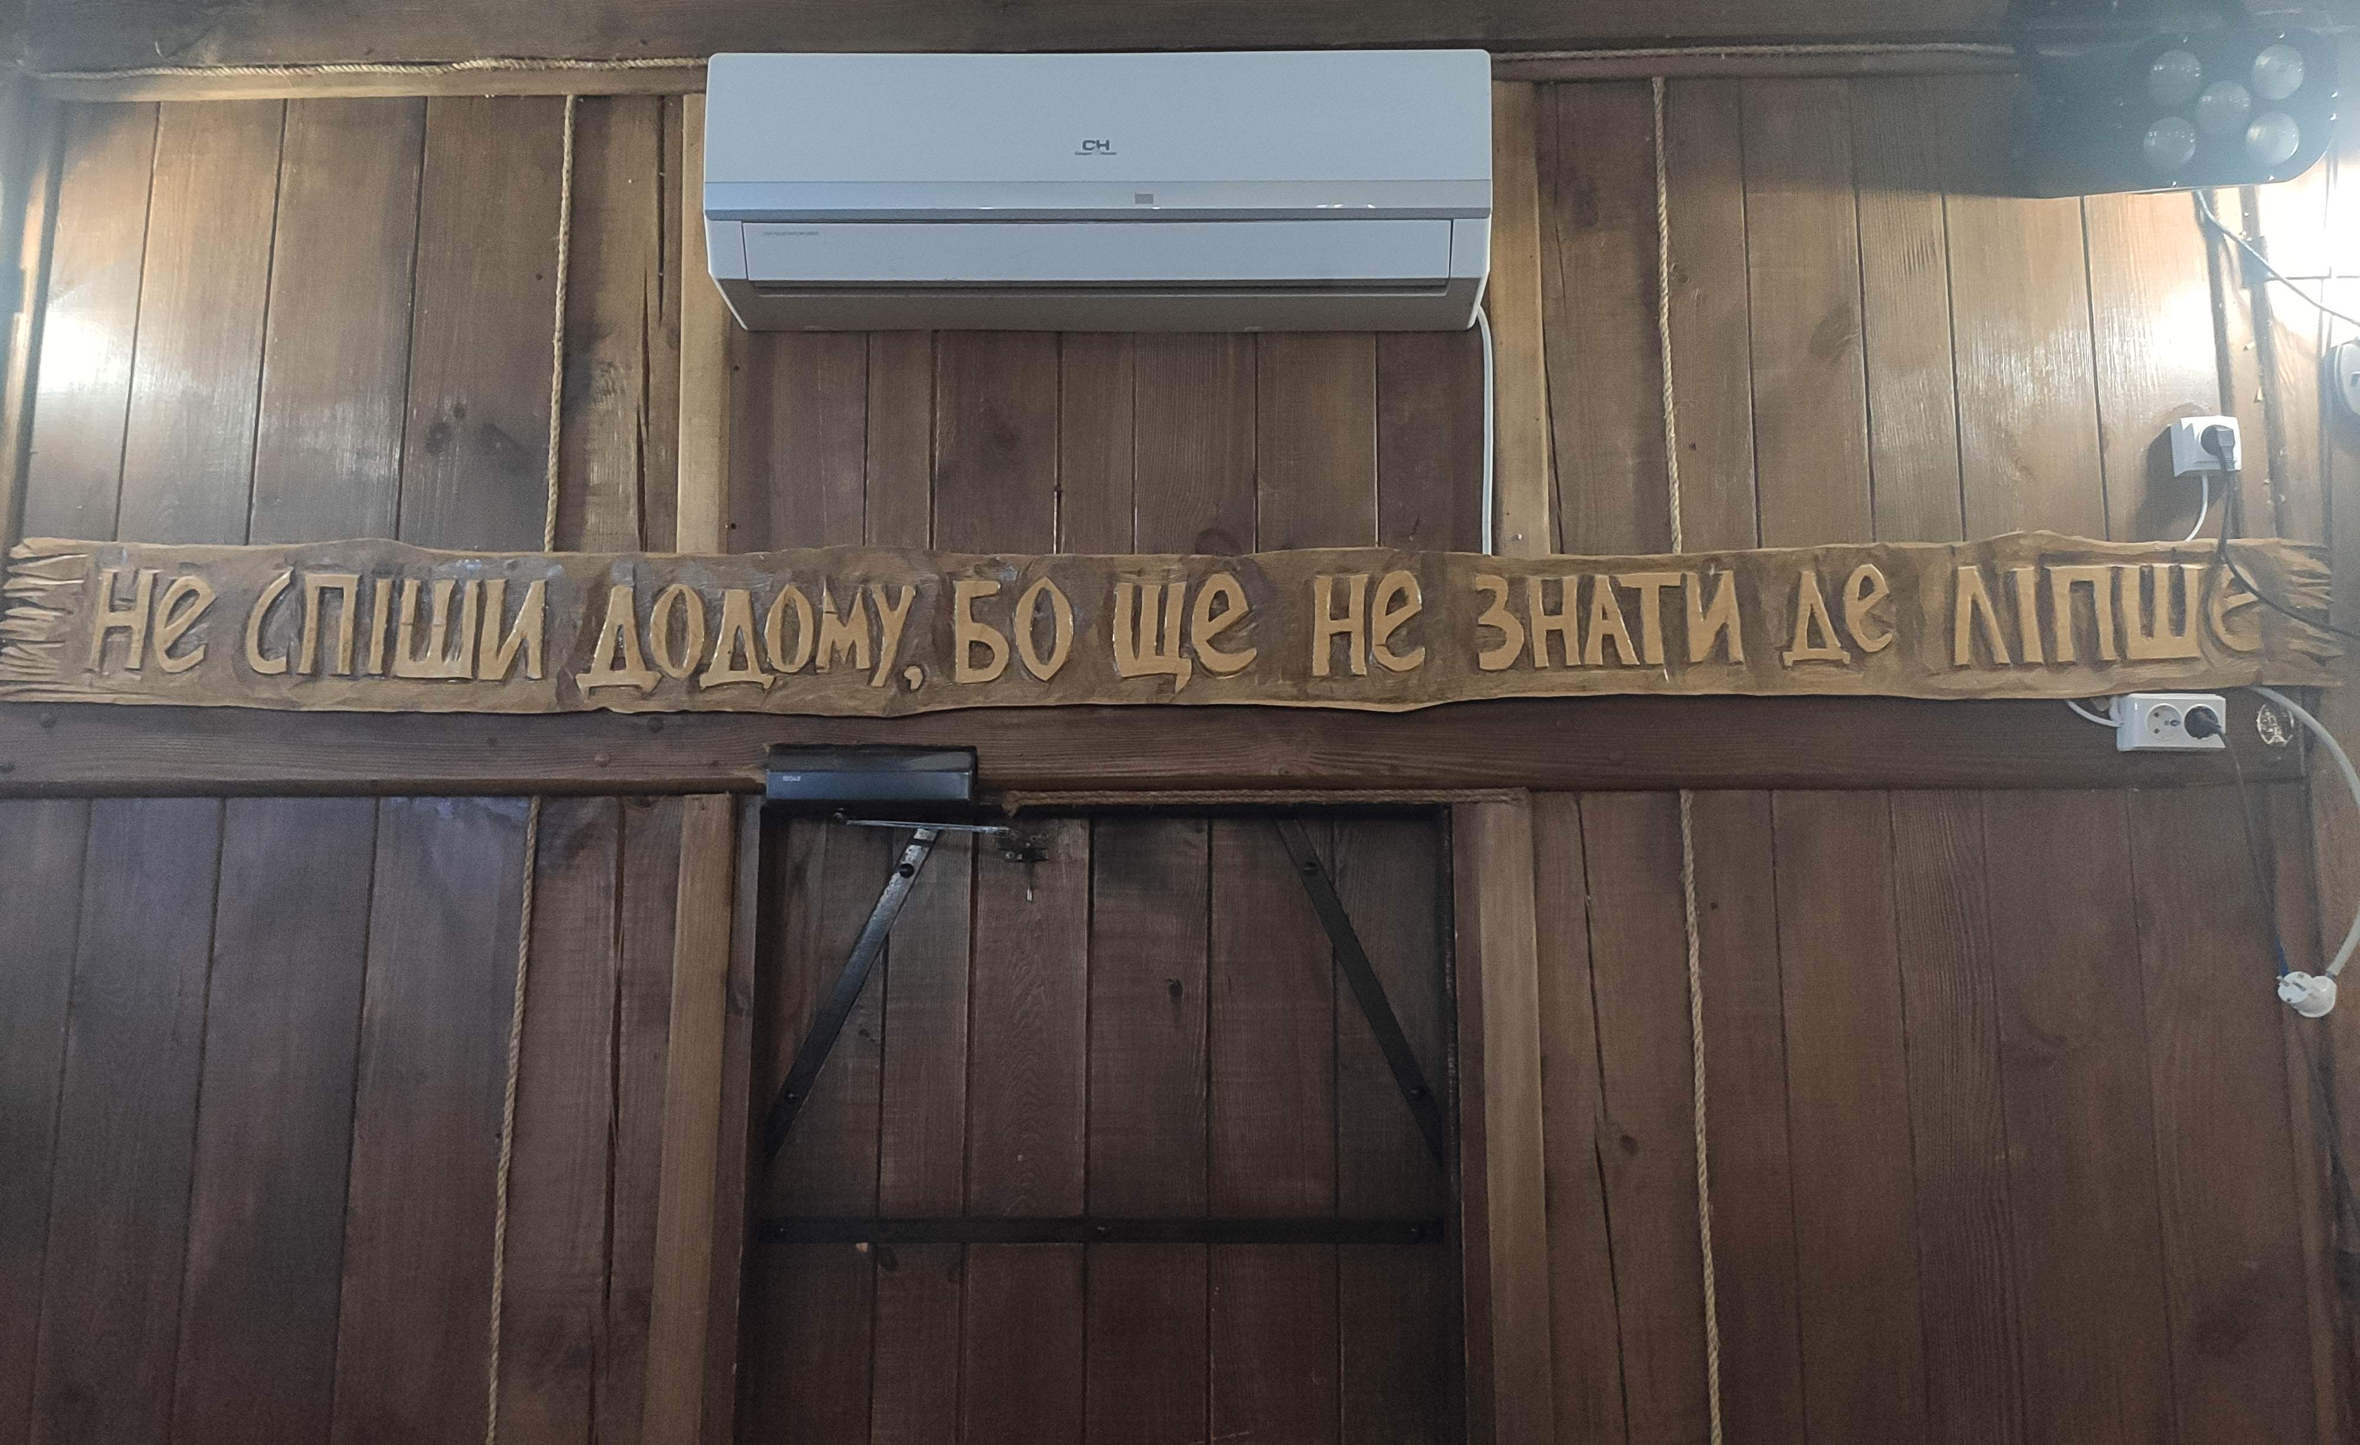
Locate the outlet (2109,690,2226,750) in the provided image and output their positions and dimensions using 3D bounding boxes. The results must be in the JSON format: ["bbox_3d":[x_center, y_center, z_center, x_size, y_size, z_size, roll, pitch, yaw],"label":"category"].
[{"bbox_3d":[1.167,0.003,2.086,0.104,0.062,0.042,0,-9,2],"label":"outlet"}]

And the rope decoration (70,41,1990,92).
[{"bbox_3d":[-0.223,-0.850,2.272,2.546,0.018,0.020,0,-9,2],"label":"rope decoration"}]

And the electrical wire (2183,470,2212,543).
[{"bbox_3d":[1.246,-0.262,2.170,0.034,0.086,0.020,0,-9,2],"label":"electrical wire"}]

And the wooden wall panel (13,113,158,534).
[{"bbox_3d":[-1.357,-0.489,2.220,0.120,0.606,0.028,0,-9,1],"label":"wooden wall panel"}]

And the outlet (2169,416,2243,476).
[{"bbox_3d":[1.212,-0.324,2.096,0.065,0.065,0.036,0,-9,1],"label":"outlet"}]

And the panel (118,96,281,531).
[{"bbox_3d":[-1.278,-0.529,2.329,0.172,0.609,0.020,0,-9,2],"label":"panel"}]

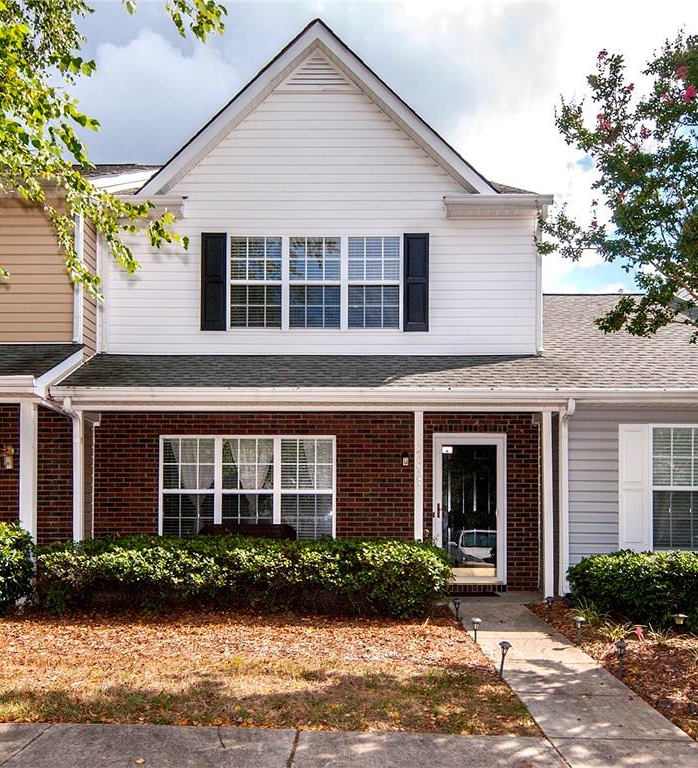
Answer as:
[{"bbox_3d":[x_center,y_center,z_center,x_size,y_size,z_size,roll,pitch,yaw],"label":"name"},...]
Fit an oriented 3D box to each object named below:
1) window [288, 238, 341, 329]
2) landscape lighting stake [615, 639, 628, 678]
[{"bbox_3d":[-0.481,-1.415,9.900,0.720,1.290,0.100,0,-3,0],"label":"window"},{"bbox_3d":[2.242,2.250,5.820,0.115,0.325,0.115,0,-3,0],"label":"landscape lighting stake"}]

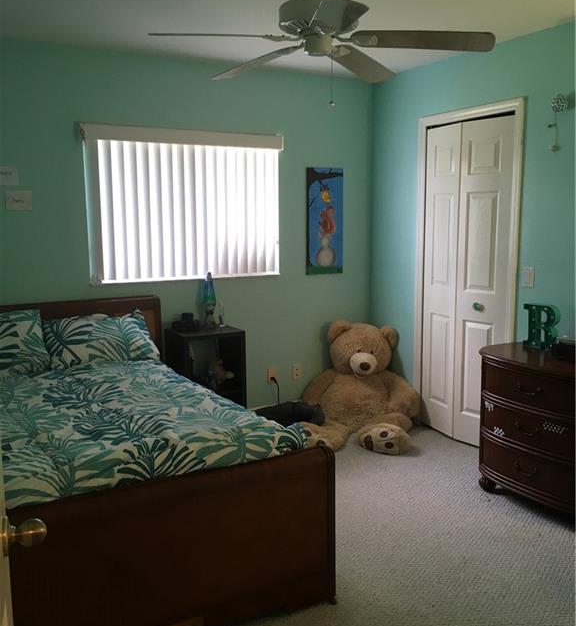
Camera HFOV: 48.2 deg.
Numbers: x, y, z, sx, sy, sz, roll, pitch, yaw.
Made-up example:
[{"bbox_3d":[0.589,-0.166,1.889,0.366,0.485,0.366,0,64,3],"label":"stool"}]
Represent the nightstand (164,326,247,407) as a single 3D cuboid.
[{"bbox_3d":[-0.526,0.474,4.216,0.410,0.730,0.310,-5,9,-28],"label":"nightstand"}]

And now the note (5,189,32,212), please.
[{"bbox_3d":[-1.541,-0.643,3.694,0.140,0.107,0.004,-5,9,-28],"label":"note"}]

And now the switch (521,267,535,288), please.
[{"bbox_3d":[1.335,-0.193,3.592,0.011,0.115,0.075,-5,9,-28],"label":"switch"}]

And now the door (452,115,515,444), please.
[{"bbox_3d":[1.188,-0.151,3.914,0.038,1.995,0.372,-6,10,-34],"label":"door"}]

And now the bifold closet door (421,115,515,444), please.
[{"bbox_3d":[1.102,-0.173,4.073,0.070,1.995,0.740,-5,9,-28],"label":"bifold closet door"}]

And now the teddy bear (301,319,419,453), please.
[{"bbox_3d":[0.462,0.444,4.315,0.770,0.750,0.750,0,8,4],"label":"teddy bear"}]

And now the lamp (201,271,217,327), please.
[{"bbox_3d":[-0.515,-0.079,4.200,0.092,0.365,0.092,0,8,0],"label":"lamp"}]

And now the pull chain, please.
[{"bbox_3d":[0.171,-0.901,2.495,0.017,0.185,0.017,-5,9,-28],"label":"pull chain"}]

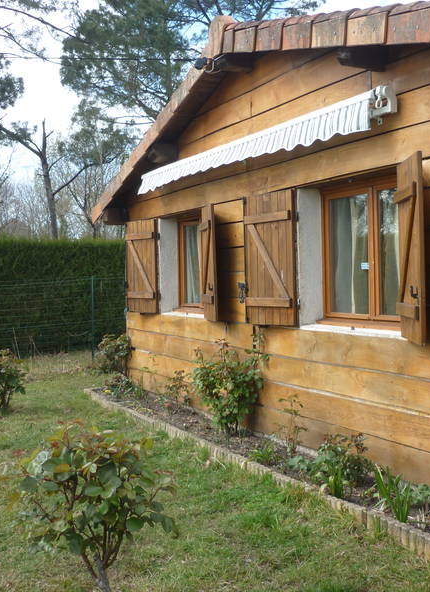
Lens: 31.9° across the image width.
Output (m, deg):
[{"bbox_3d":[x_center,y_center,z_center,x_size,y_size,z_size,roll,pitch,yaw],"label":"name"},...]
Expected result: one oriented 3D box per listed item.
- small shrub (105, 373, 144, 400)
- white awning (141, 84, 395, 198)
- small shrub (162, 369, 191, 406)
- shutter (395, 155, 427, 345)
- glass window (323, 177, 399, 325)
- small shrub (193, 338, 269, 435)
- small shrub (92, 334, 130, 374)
[{"bbox_3d":[-1.131,1.104,9.366,0.420,0.301,0.480,-2,2,-26],"label":"small shrub"},{"bbox_3d":[0.167,-1.310,7.079,0.256,0.298,4.412,-2,2,-26],"label":"white awning"},{"bbox_3d":[-0.474,1.070,8.735,0.280,0.380,0.300,-2,2,-26],"label":"small shrub"},{"bbox_3d":[1.252,-0.290,4.867,0.055,1.180,0.631,-1,2,3],"label":"shutter"},{"bbox_3d":[1.282,-0.327,5.896,0.100,1.135,1.313,-2,2,-26],"label":"glass window"},{"bbox_3d":[0.170,0.832,7.085,0.540,0.906,0.600,-2,2,-26],"label":"small shrub"},{"bbox_3d":[-1.654,0.929,11.963,0.540,0.622,0.560,-2,2,-26],"label":"small shrub"}]

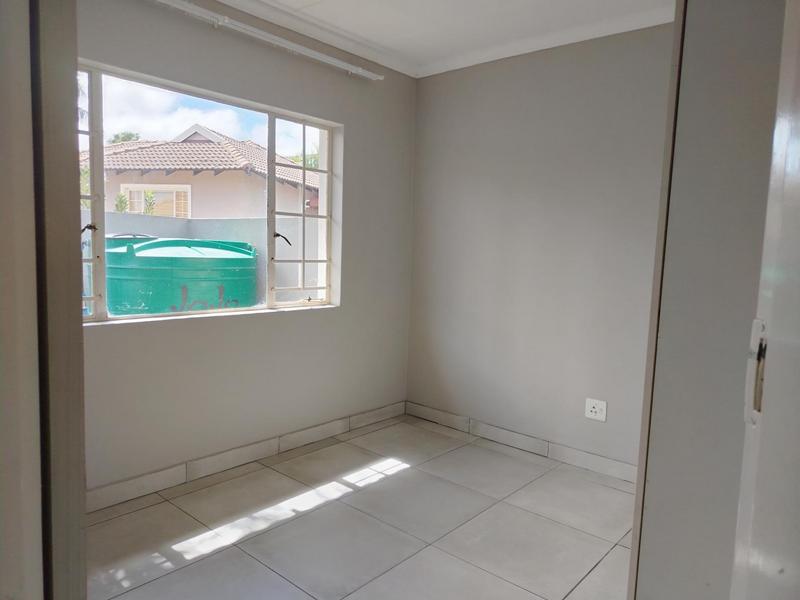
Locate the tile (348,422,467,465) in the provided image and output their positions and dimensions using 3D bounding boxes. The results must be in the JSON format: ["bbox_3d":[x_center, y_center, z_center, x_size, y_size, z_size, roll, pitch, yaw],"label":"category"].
[{"bbox_3d":[0.048,0.962,3.712,0.596,0.012,0.596,7,7,41],"label":"tile"}]

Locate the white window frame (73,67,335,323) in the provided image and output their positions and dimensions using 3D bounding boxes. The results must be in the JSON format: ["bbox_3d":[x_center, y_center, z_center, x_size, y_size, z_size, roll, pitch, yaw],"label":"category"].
[{"bbox_3d":[-1.079,-0.514,3.032,0.090,1.182,1.860,7,7,41],"label":"white window frame"}]

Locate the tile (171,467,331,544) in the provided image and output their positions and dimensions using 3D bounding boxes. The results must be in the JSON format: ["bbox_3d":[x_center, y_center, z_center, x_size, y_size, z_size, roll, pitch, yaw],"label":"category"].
[{"bbox_3d":[-0.739,1.019,2.807,0.596,0.012,0.596,7,7,41],"label":"tile"}]

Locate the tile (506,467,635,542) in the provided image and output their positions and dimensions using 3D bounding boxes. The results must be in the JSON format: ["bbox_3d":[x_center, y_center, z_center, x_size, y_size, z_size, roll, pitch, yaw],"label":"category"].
[{"bbox_3d":[0.953,1.070,2.931,0.596,0.012,0.596,7,7,41],"label":"tile"}]

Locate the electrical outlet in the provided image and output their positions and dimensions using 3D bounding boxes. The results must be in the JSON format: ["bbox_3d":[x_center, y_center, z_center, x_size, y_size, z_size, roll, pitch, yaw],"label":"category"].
[{"bbox_3d":[1.174,0.660,3.332,0.118,0.115,0.015,7,7,41],"label":"electrical outlet"}]

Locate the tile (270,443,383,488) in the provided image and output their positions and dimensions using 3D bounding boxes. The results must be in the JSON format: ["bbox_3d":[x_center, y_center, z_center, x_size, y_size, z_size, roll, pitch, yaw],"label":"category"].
[{"bbox_3d":[-0.345,0.991,3.260,0.596,0.012,0.596,7,7,41],"label":"tile"}]

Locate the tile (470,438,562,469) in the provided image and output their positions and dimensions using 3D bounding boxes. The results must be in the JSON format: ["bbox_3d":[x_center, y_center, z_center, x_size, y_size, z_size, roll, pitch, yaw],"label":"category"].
[{"bbox_3d":[0.754,0.998,3.613,0.596,0.012,0.170,7,7,41],"label":"tile"}]

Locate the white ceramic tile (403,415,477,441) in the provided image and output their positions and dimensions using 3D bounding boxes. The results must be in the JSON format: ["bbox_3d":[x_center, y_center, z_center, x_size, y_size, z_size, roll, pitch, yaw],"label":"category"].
[{"bbox_3d":[0.279,0.941,4.023,0.656,0.012,0.170,7,7,41],"label":"white ceramic tile"}]

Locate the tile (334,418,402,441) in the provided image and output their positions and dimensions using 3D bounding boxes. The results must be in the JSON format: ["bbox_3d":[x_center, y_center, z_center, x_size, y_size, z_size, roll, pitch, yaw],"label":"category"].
[{"bbox_3d":[-0.199,0.928,3.972,0.113,0.012,0.668,7,7,41],"label":"tile"}]

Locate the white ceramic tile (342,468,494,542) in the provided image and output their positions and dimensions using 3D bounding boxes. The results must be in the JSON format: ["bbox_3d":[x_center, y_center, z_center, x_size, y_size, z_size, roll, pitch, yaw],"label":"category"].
[{"bbox_3d":[0.107,1.044,2.869,0.596,0.012,0.596,7,7,41],"label":"white ceramic tile"}]

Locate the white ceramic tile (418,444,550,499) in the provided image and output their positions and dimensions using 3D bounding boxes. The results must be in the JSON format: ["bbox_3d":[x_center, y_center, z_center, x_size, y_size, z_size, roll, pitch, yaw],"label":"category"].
[{"bbox_3d":[0.501,1.016,3.321,0.596,0.012,0.596,7,7,41],"label":"white ceramic tile"}]

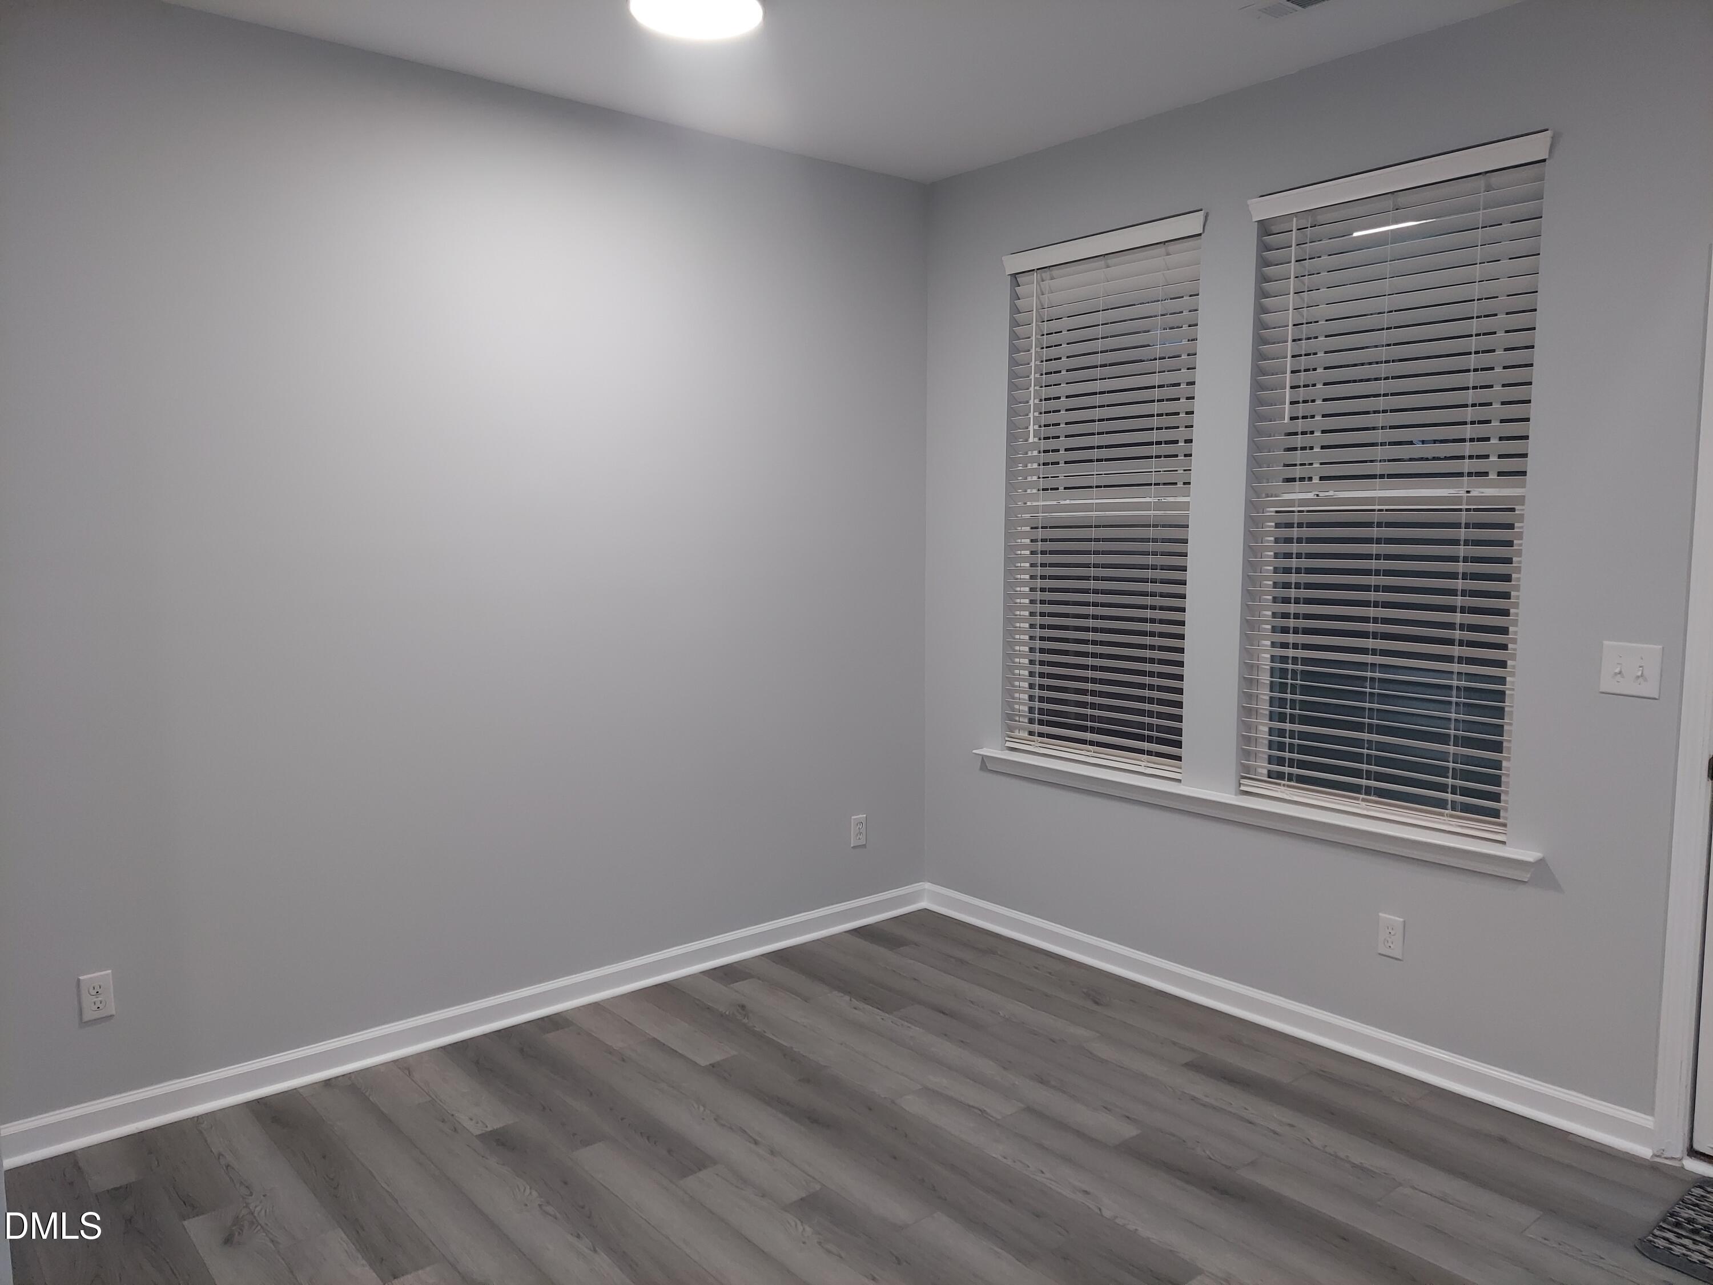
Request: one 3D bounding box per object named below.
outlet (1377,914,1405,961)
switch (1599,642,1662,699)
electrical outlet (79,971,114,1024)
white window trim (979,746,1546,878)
[{"bbox_3d":[1.463,0.807,3.247,0.010,0.114,0.070,-5,8,-41],"label":"outlet"},{"bbox_3d":[1.806,0.066,2.769,0.015,0.119,0.119,-5,8,-41],"label":"switch"},{"bbox_3d":[-1.844,0.861,2.883,0.070,0.114,0.010,-5,7,-39],"label":"electrical outlet"},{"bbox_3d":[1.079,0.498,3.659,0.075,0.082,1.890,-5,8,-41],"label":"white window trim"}]

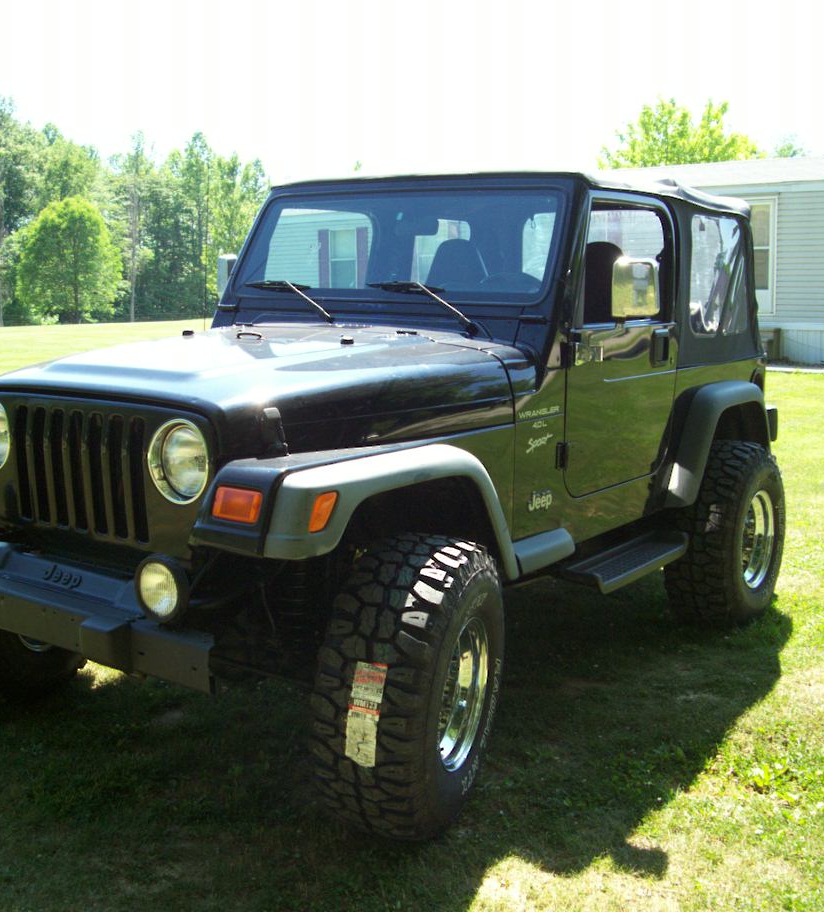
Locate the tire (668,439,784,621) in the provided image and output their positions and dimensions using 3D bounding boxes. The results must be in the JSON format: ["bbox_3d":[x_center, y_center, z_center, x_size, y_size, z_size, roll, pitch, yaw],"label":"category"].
[{"bbox_3d":[1.399,0.343,5.310,0.310,0.810,0.820,7,11,35],"label":"tire"}]

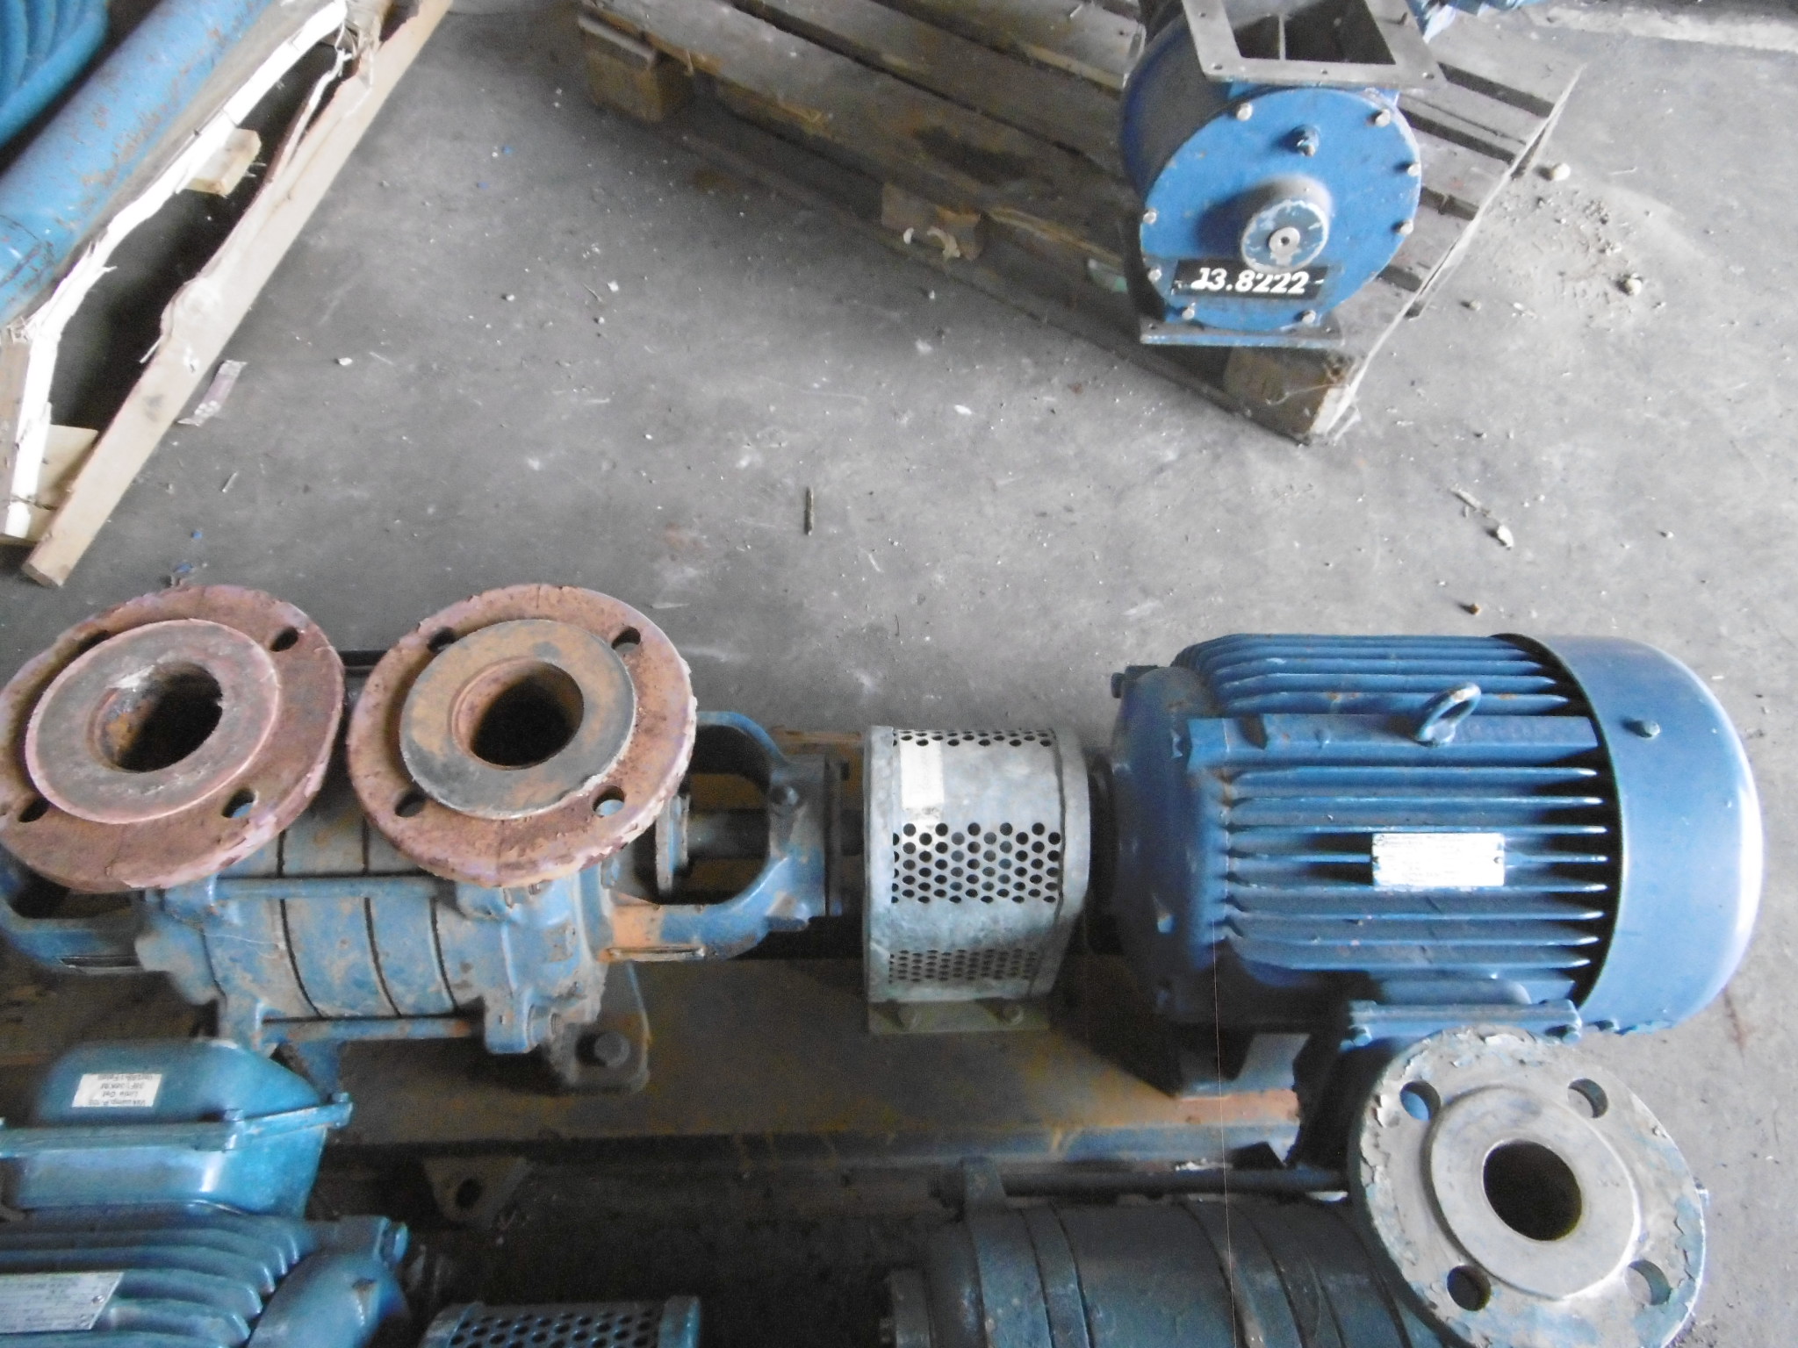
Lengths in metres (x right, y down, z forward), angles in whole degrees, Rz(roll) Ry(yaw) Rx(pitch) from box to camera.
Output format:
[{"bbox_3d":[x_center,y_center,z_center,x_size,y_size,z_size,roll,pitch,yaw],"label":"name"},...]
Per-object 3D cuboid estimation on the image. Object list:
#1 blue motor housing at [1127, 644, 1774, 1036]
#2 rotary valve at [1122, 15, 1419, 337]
[{"bbox_3d":[0.325,0.117,0.865,0.405,0.285,0.300,0,55,-1],"label":"blue motor housing"},{"bbox_3d":[0.397,-0.564,1.357,0.283,0.311,0.323,2,55,0],"label":"rotary valve"}]

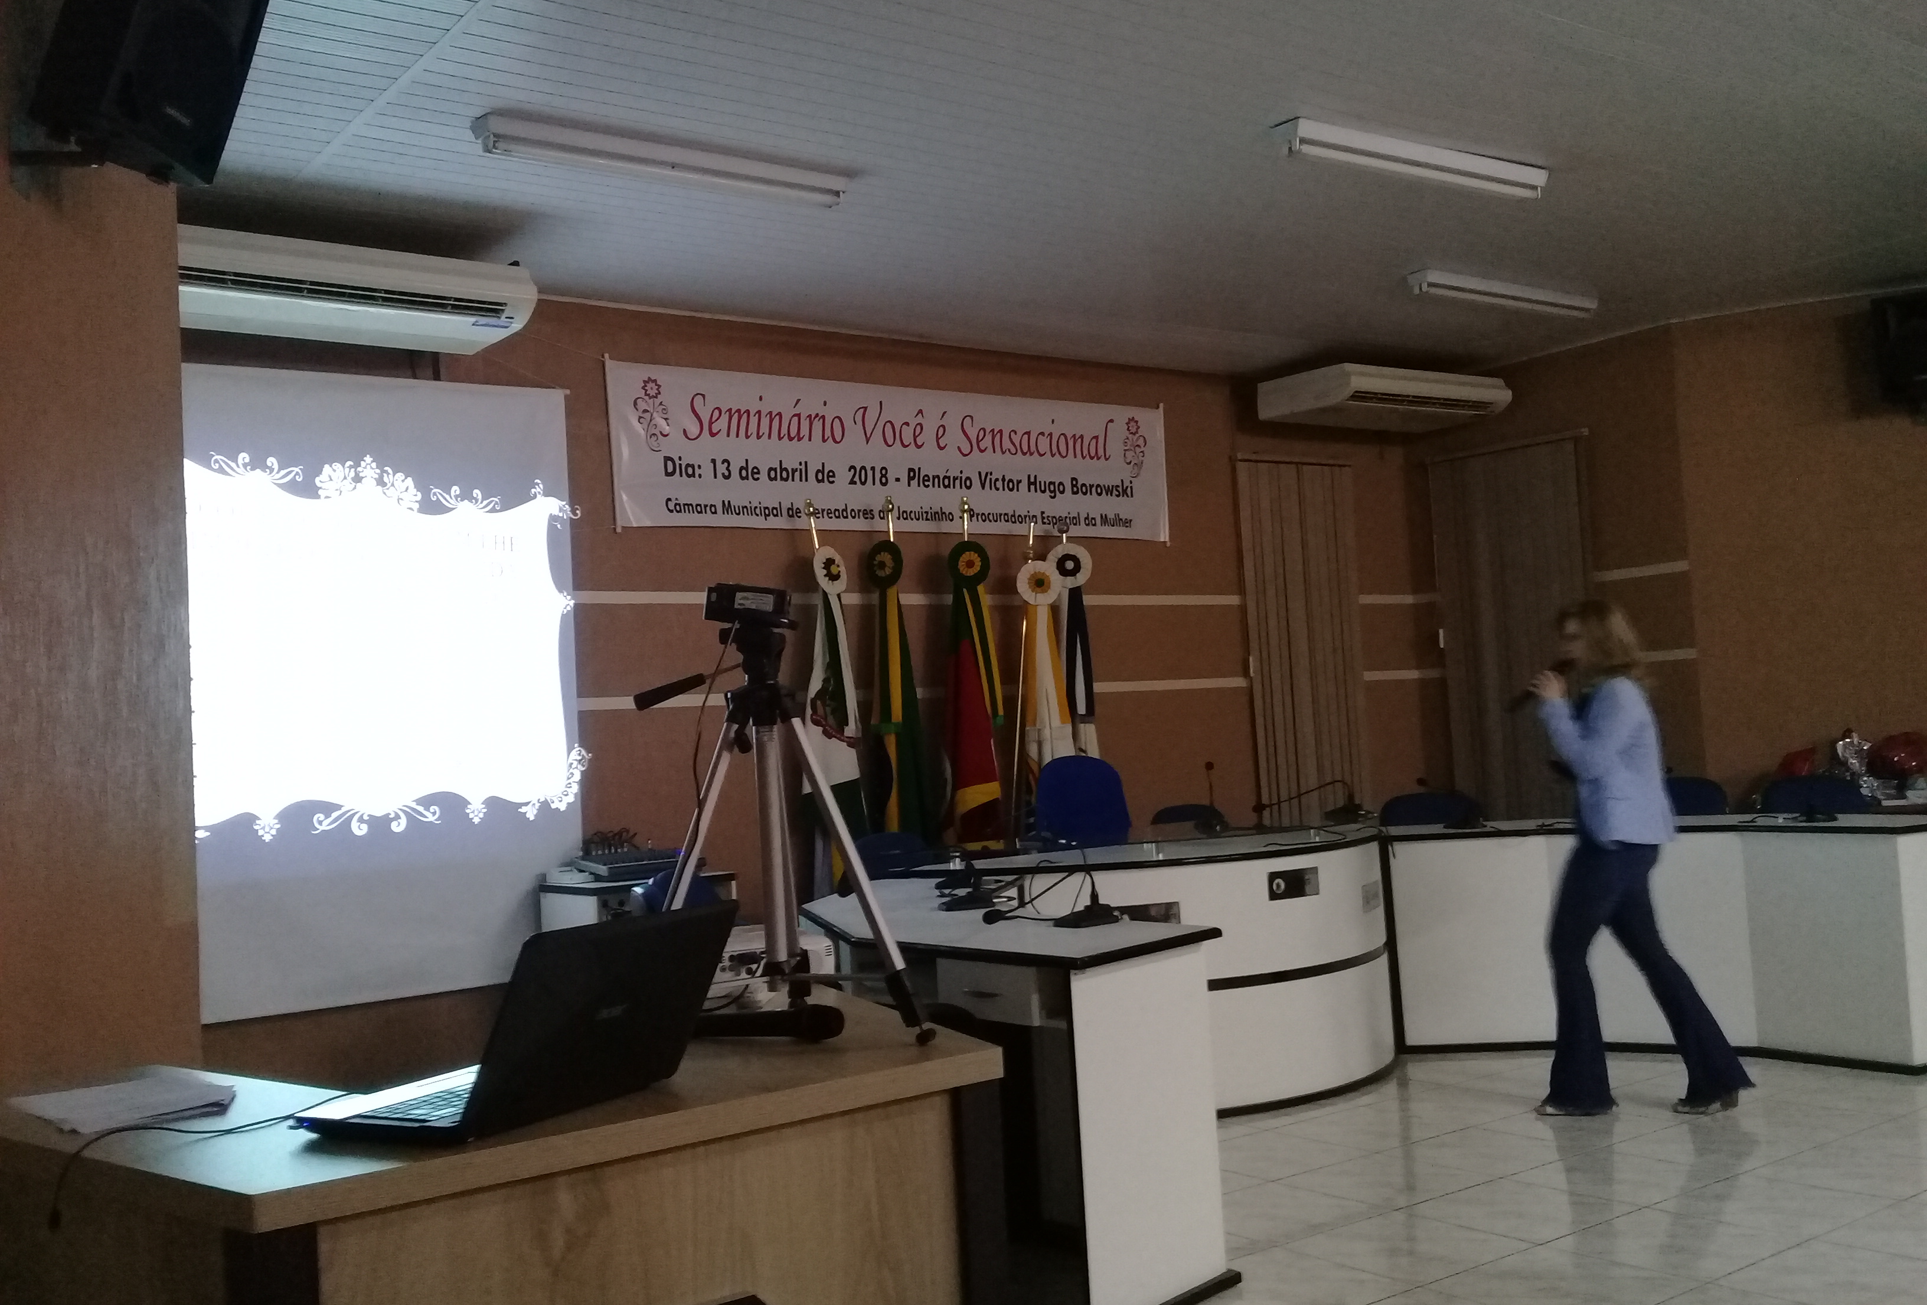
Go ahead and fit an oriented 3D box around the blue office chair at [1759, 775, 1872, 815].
[{"bbox_3d":[3.294,0.958,6.723,0.580,0.930,0.580,-6,-4,42],"label":"blue office chair"}]

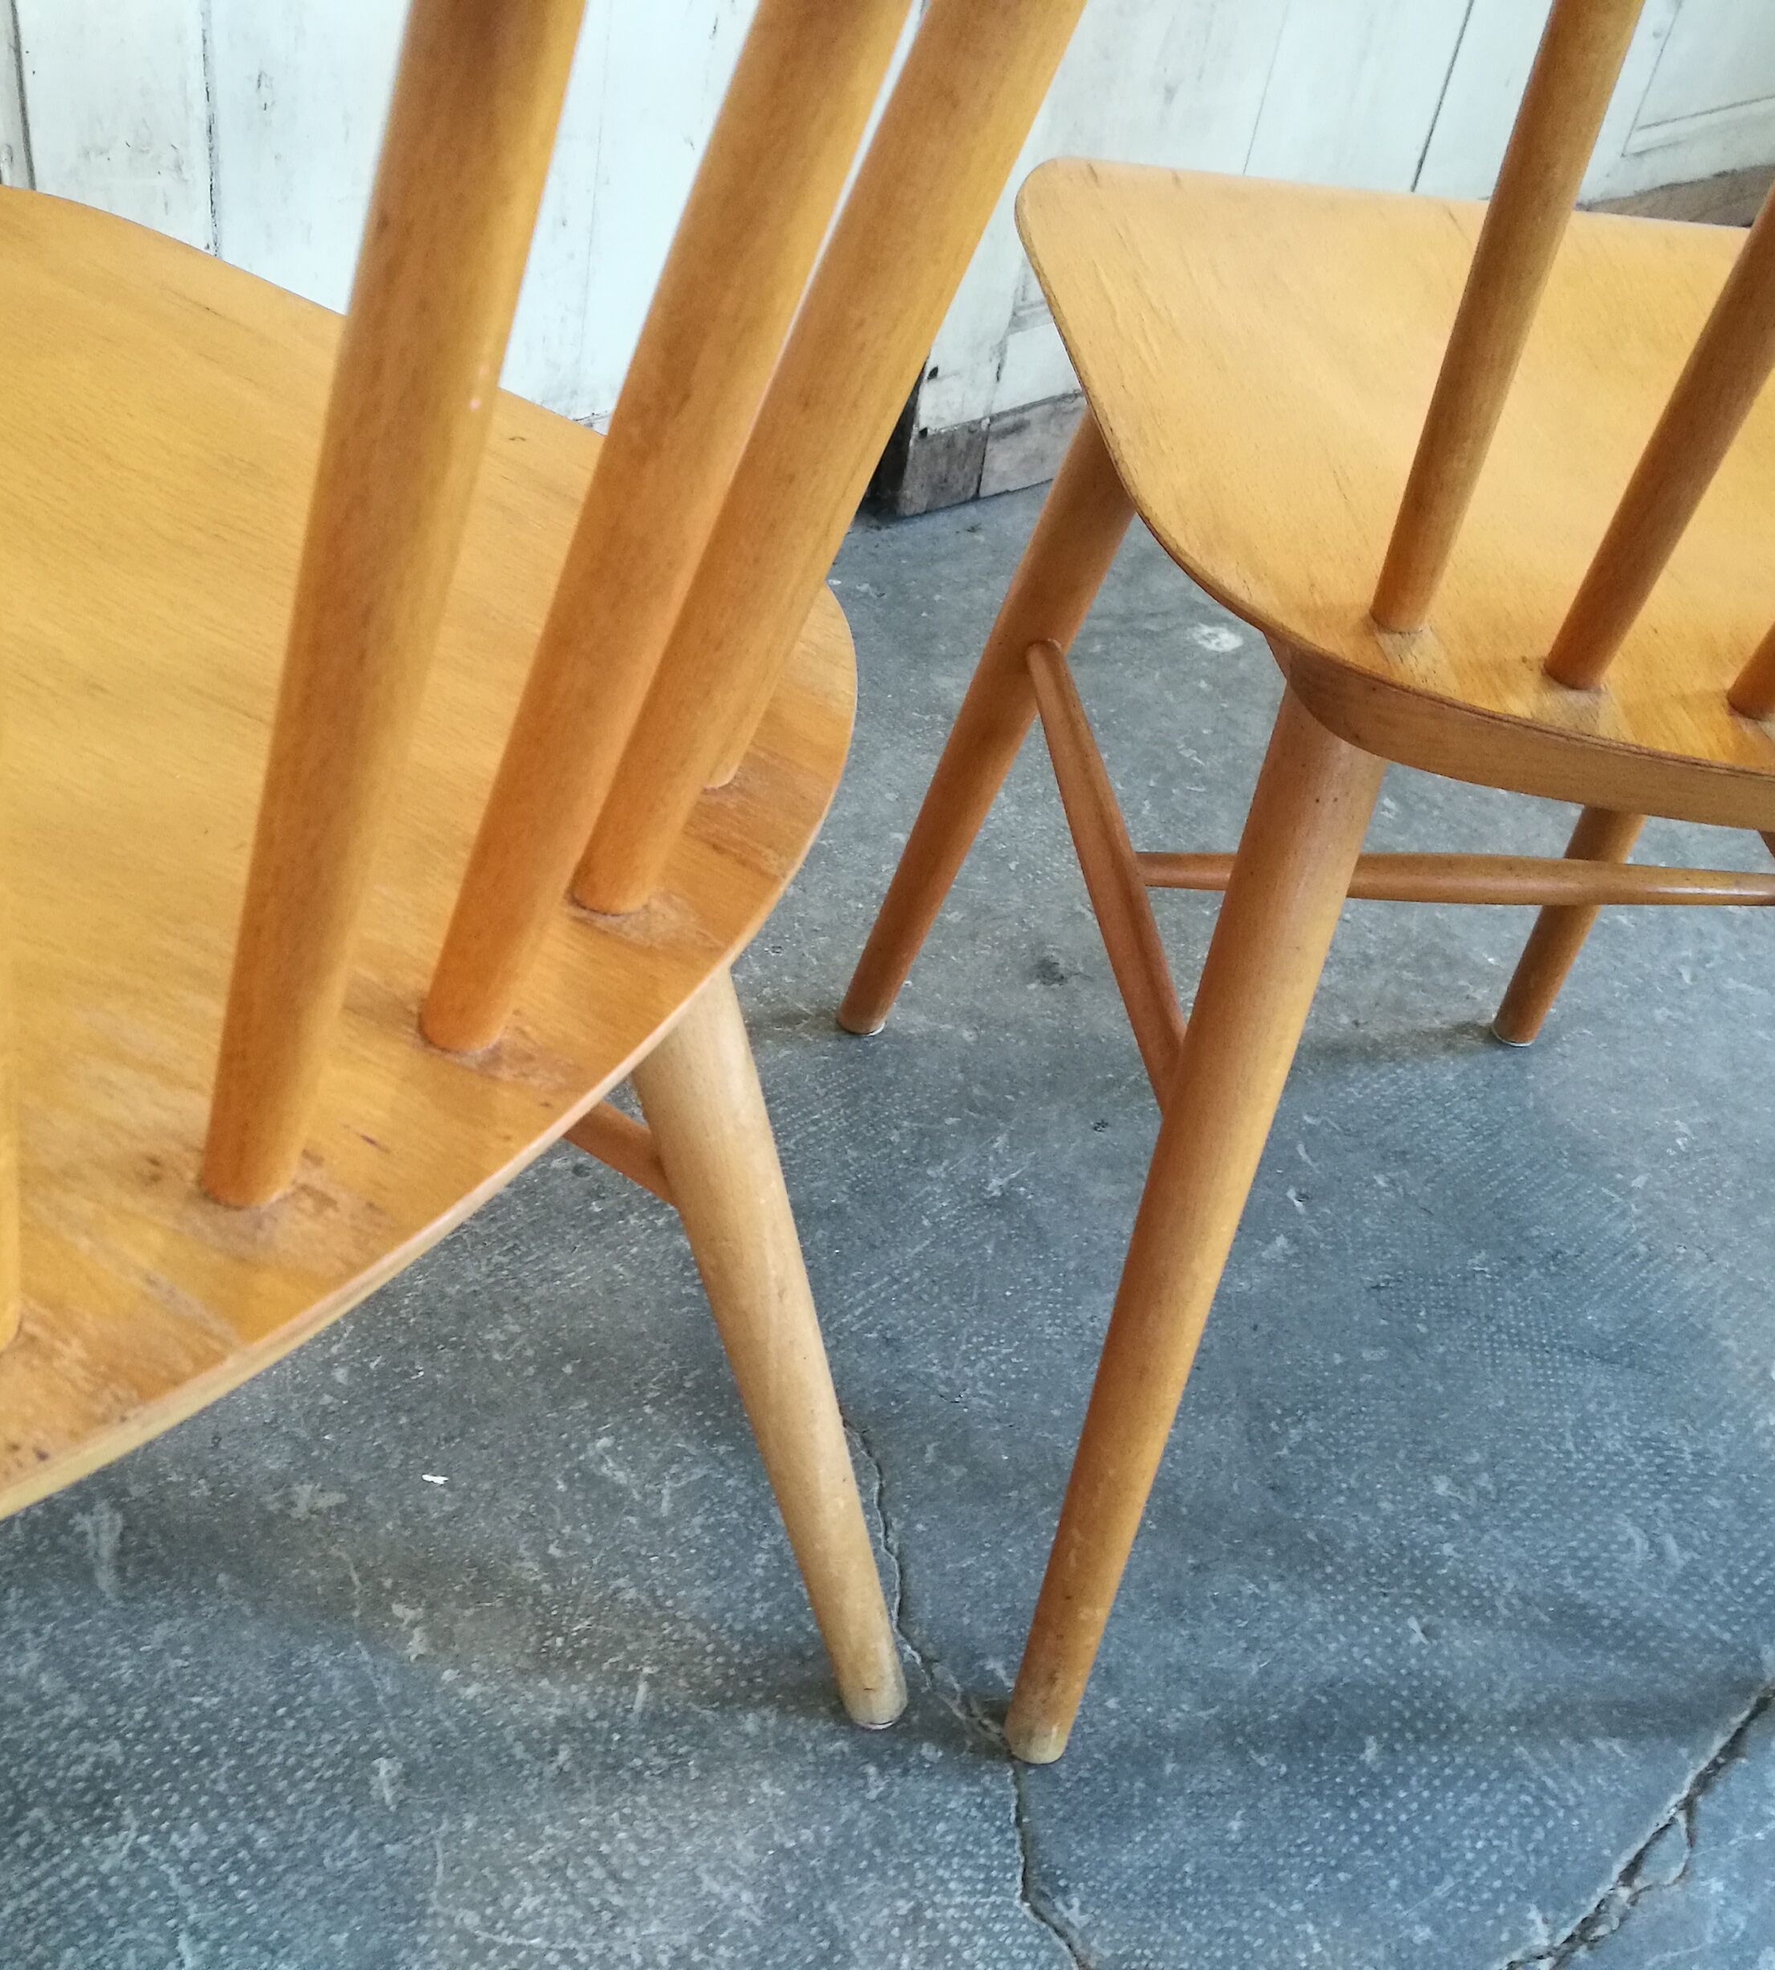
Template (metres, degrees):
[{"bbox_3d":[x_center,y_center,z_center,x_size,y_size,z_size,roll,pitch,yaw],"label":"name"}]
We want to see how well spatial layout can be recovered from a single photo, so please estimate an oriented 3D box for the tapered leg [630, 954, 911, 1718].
[{"bbox_3d":[-0.038,0.113,0.663,0.037,0.421,0.037,-11,36,0],"label":"tapered leg"}]

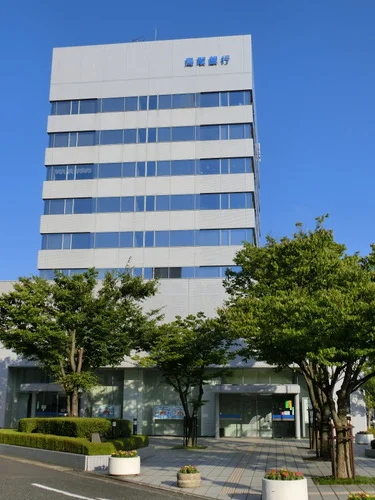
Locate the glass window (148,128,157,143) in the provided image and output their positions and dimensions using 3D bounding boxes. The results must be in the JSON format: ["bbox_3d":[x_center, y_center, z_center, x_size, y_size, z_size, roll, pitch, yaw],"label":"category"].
[{"bbox_3d":[-3.400,-11.097,63.136,0.790,1.585,0.120,-1,-14,7],"label":"glass window"}]

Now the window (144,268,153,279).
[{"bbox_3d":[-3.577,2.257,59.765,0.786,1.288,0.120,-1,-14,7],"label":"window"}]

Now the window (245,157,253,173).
[{"bbox_3d":[6.072,-8.276,63.993,0.565,1.688,0.100,-1,-15,8],"label":"window"}]

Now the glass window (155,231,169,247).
[{"bbox_3d":[-2.320,-1.040,59.691,1.336,1.532,0.150,-1,-14,8],"label":"glass window"}]

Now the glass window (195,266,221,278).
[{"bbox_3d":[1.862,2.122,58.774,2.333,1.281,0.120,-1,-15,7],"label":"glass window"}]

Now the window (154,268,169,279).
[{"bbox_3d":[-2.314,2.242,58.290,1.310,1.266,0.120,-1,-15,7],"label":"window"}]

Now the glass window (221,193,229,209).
[{"bbox_3d":[3.340,-4.337,58.023,0.685,1.411,0.150,-1,-15,8],"label":"glass window"}]

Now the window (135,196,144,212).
[{"bbox_3d":[-4.356,-4.207,60.239,0.831,1.424,0.120,-1,-15,7],"label":"window"}]

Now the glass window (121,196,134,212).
[{"bbox_3d":[-5.588,-4.283,61.404,1.331,1.553,0.120,-1,-15,7],"label":"glass window"}]

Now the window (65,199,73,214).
[{"bbox_3d":[-11.190,-4.075,61.459,0.715,1.511,0.150,-1,-14,7],"label":"window"}]

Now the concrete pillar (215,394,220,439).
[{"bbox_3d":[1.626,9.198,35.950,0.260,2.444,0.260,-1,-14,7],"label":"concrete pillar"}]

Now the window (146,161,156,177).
[{"bbox_3d":[-3.440,-7.728,62.285,0.838,1.522,0.120,-1,-14,7],"label":"window"}]

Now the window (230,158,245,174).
[{"bbox_3d":[4.486,-7.556,58.705,1.398,1.464,0.150,-1,-15,8],"label":"window"}]

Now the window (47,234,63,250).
[{"bbox_3d":[-12.331,-0.746,60.585,1.451,1.451,0.120,-1,-15,7],"label":"window"}]

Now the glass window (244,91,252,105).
[{"bbox_3d":[6.152,-15.345,65.877,0.565,1.720,0.100,-1,-15,8],"label":"glass window"}]

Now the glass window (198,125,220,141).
[{"bbox_3d":[2.066,-10.835,59.896,1.820,1.532,0.150,-1,-15,8],"label":"glass window"}]

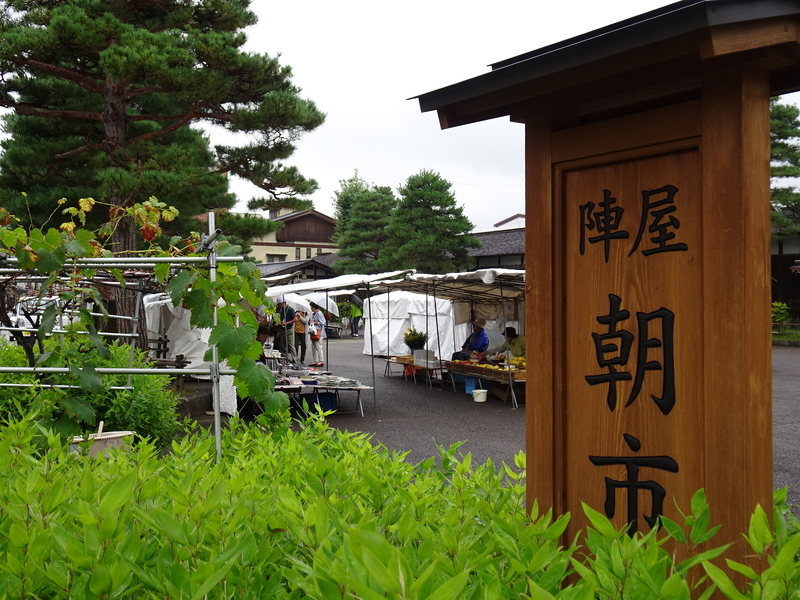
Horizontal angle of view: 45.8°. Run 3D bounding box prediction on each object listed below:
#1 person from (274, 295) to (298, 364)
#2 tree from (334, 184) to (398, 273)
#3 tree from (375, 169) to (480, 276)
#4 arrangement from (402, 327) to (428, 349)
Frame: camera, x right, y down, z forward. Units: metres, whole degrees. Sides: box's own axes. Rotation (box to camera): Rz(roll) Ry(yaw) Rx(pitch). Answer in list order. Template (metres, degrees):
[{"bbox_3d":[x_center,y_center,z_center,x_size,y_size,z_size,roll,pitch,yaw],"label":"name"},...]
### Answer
[{"bbox_3d":[-2.791,0.741,23.300,0.580,1.640,0.500,0,0,-10],"label":"person"},{"bbox_3d":[-1.545,-2.106,48.000,4.000,7.491,4.000,0,0,0],"label":"tree"},{"bbox_3d":[1.377,-2.267,45.000,5.000,7.814,5.000,0,0,0],"label":"tree"},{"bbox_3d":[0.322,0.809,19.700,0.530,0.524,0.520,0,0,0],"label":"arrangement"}]

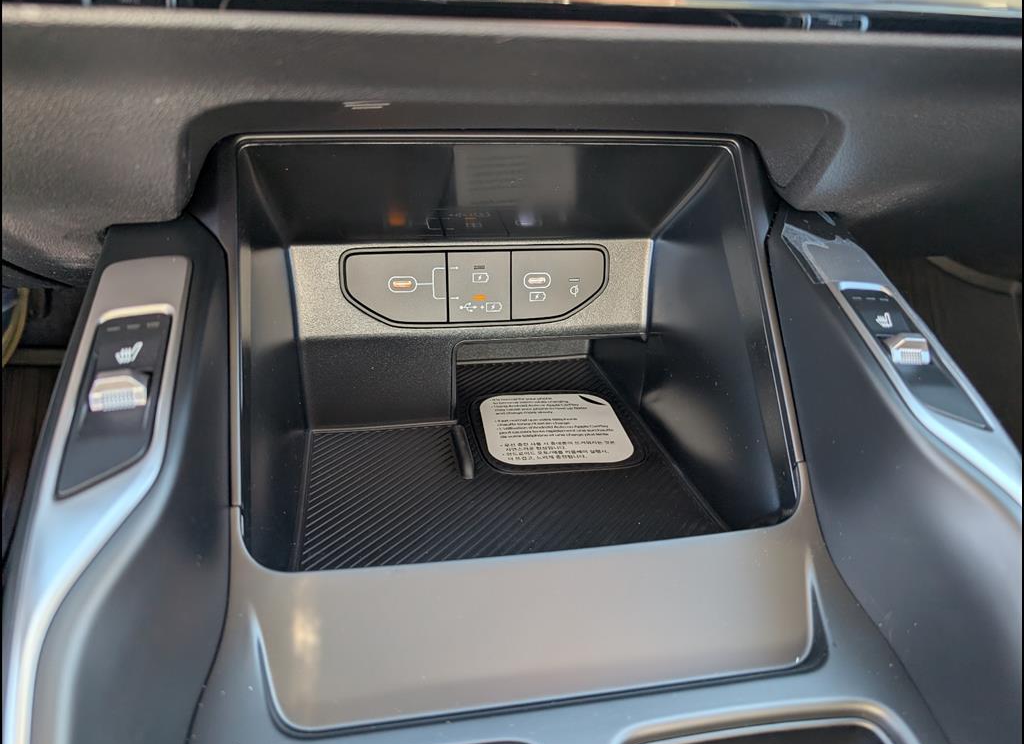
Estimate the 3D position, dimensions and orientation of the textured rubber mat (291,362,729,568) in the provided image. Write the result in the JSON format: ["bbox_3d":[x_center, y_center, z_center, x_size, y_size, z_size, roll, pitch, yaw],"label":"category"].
[{"bbox_3d":[-0.013,0.033,0.361,0.174,0.012,0.199,-3,25,-12],"label":"textured rubber mat"}]

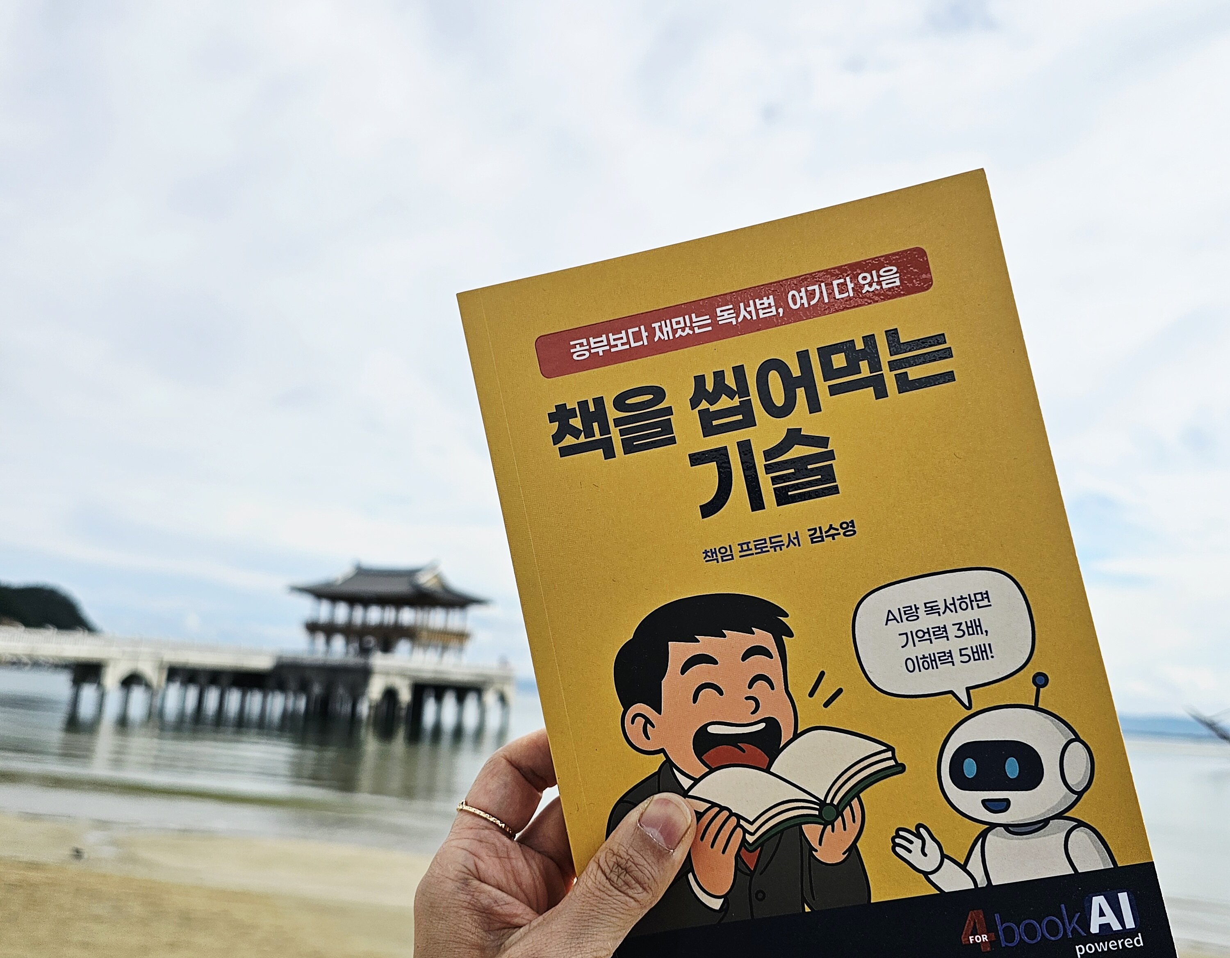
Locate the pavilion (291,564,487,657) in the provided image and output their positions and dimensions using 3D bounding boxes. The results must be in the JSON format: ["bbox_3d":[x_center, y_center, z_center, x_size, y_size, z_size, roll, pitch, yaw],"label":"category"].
[{"bbox_3d":[-23.632,14.041,113.864,18.083,11.021,11.181,-3,-13,32],"label":"pavilion"}]

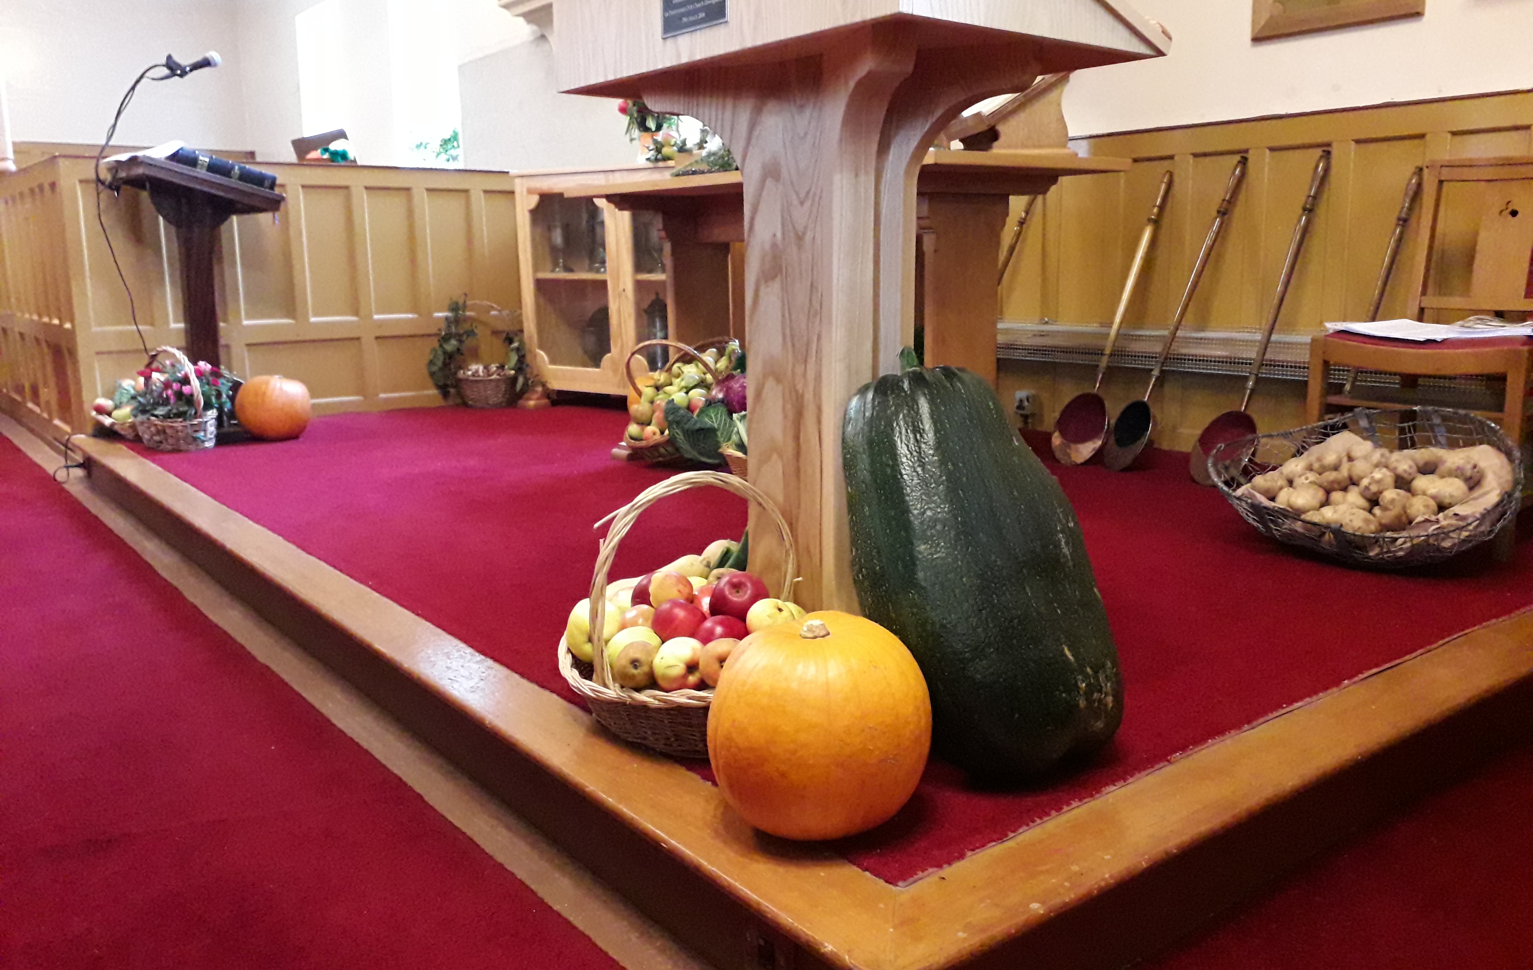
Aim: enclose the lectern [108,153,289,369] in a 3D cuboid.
[{"bbox_3d":[-2.103,-0.685,4.492,0.490,1.020,0.500,-8,13,-37],"label":"lectern"}]

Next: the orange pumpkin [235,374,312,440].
[{"bbox_3d":[-1.854,-0.294,4.500,0.270,0.244,0.270,0,10,0],"label":"orange pumpkin"}]

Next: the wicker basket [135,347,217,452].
[{"bbox_3d":[-2.175,-0.328,4.406,0.270,0.355,0.270,-8,13,-34],"label":"wicker basket"}]

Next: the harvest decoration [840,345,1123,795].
[{"bbox_3d":[0.283,0.084,1.621,0.300,0.570,0.280,-13,-8,0],"label":"harvest decoration"}]

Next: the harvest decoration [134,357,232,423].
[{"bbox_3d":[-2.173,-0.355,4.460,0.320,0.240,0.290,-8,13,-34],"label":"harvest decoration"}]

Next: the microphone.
[{"bbox_3d":[-2.078,-1.524,4.337,0.190,0.085,0.055,-31,26,-31],"label":"microphone"}]

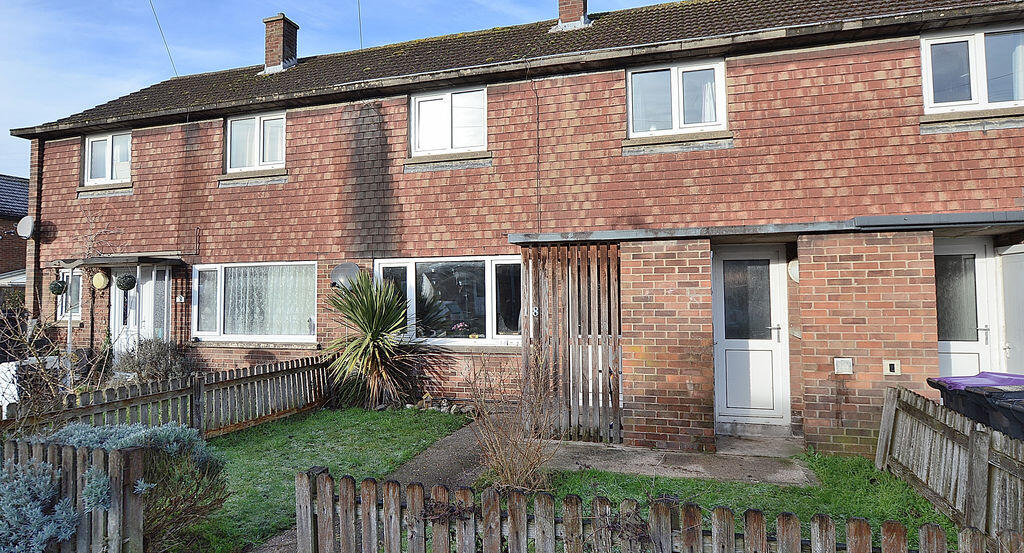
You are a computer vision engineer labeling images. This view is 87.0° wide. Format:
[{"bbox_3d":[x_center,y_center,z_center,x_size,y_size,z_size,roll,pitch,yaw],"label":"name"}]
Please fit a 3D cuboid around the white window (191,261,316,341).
[{"bbox_3d":[-4.230,0.426,8.841,2.425,1.275,0.090,-1,-3,15],"label":"white window"}]

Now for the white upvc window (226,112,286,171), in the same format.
[{"bbox_3d":[-4.226,-2.205,8.953,1.148,0.933,0.090,-1,-3,15],"label":"white upvc window"}]

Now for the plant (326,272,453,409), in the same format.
[{"bbox_3d":[-1.815,0.929,7.452,1.400,1.860,1.300,-1,-3,15],"label":"plant"}]

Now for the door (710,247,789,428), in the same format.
[{"bbox_3d":[2.787,0.667,6.370,0.870,2.100,0.090,-1,-3,15],"label":"door"}]

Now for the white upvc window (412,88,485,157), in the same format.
[{"bbox_3d":[-0.939,-2.294,8.070,1.203,0.952,0.090,-1,-3,15],"label":"white upvc window"}]

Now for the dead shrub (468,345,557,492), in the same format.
[{"bbox_3d":[0.004,1.137,4.428,0.740,1.160,0.700,0,-3,0],"label":"dead shrub"}]

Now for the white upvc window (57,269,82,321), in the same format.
[{"bbox_3d":[-8.047,0.335,9.875,0.575,0.925,0.090,-1,-3,15],"label":"white upvc window"}]

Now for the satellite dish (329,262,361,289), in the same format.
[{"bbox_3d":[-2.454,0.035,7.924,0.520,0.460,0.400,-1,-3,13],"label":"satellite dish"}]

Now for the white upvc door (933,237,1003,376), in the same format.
[{"bbox_3d":[4.744,0.629,5.841,0.870,2.100,0.090,-1,-3,15],"label":"white upvc door"}]

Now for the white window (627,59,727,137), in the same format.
[{"bbox_3d":[2.193,-2.369,7.228,1.251,0.967,0.090,-1,-3,15],"label":"white window"}]

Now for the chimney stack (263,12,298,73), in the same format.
[{"bbox_3d":[-5.008,-4.999,11.793,0.533,1.254,0.530,-1,-3,15],"label":"chimney stack"}]

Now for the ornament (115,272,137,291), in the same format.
[{"bbox_3d":[-6.174,0.101,8.649,0.275,0.275,0.275,-1,-3,15],"label":"ornament"}]

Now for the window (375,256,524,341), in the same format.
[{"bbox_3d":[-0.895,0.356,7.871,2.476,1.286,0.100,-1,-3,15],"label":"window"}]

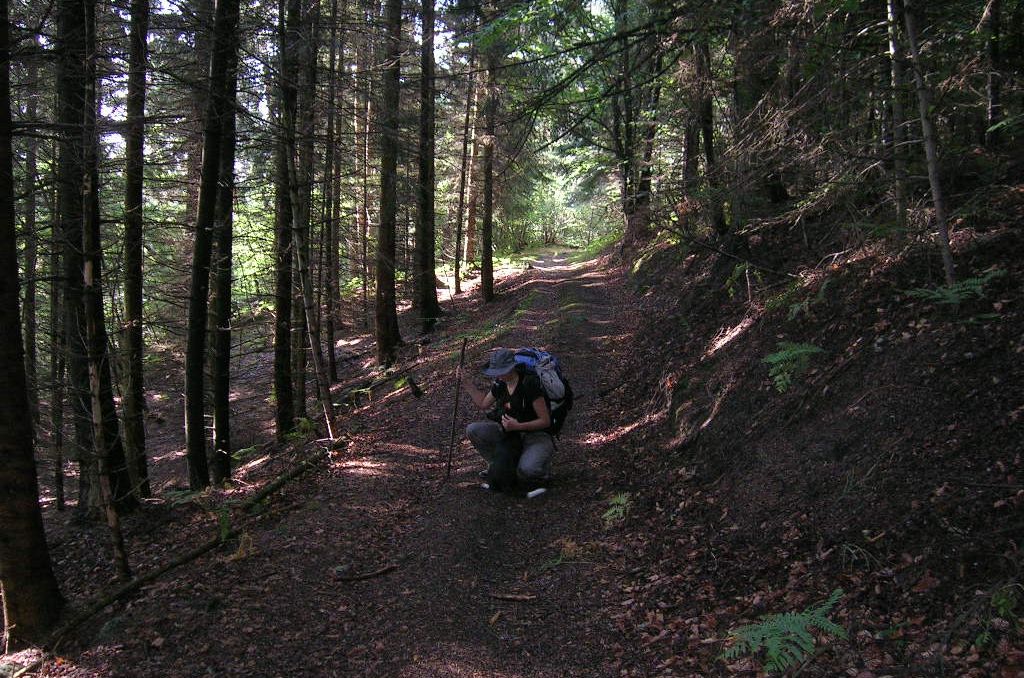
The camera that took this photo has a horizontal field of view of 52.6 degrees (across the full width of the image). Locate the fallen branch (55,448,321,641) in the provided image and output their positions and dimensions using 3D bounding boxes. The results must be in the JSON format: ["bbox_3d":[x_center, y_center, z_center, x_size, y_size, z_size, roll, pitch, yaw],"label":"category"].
[{"bbox_3d":[-1.759,1.126,6.500,0.180,0.140,4.230,0,4,5],"label":"fallen branch"}]

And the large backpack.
[{"bbox_3d":[0.221,0.380,7.500,0.360,0.600,0.290,3,25,37],"label":"large backpack"}]

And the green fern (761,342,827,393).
[{"bbox_3d":[2.210,0.215,8.100,0.470,0.330,0.420,0,4,0],"label":"green fern"}]

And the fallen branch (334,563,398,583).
[{"bbox_3d":[-0.745,1.195,5.300,0.370,0.035,0.070,-4,6,-39],"label":"fallen branch"}]

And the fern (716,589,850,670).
[{"bbox_3d":[1.006,1.080,3.850,0.460,0.200,0.360,0,4,0],"label":"fern"}]

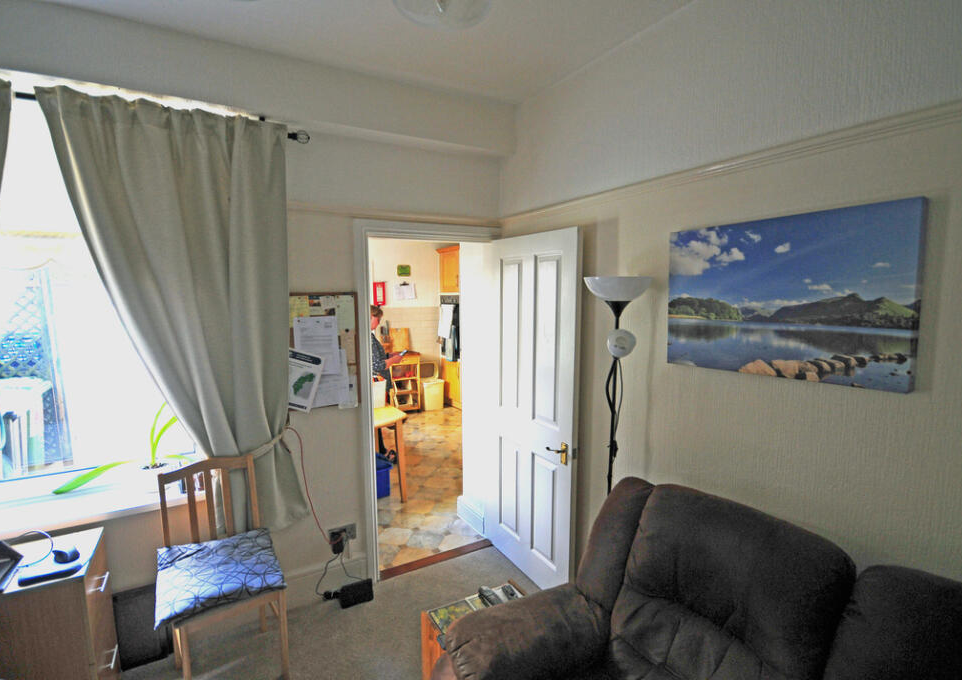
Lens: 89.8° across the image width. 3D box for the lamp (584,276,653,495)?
[{"bbox_3d":[0.542,0.598,1.987,0.280,1.710,0.280,-4,6,-29],"label":"lamp"}]

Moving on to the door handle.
[{"bbox_3d":[0.387,0.570,2.462,0.055,0.112,0.125,-4,6,-29],"label":"door handle"}]

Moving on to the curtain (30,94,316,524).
[{"bbox_3d":[-1.269,-0.017,2.133,0.920,1.930,0.180,-4,6,-29],"label":"curtain"}]

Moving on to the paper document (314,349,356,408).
[{"bbox_3d":[-0.798,0.204,2.515,0.213,0.300,0.008,-4,6,-29],"label":"paper document"}]

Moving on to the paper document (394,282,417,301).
[{"bbox_3d":[-1.118,-0.697,7.025,0.310,0.235,0.012,-4,6,-29],"label":"paper document"}]

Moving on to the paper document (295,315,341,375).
[{"bbox_3d":[-0.836,0.035,2.478,0.212,0.303,0.008,-4,6,-29],"label":"paper document"}]

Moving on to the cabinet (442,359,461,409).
[{"bbox_3d":[-0.199,0.602,7.300,0.560,0.660,0.620,-4,6,-29],"label":"cabinet"}]

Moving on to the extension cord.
[{"bbox_3d":[-0.694,1.358,2.577,0.250,0.090,0.075,-4,6,-29],"label":"extension cord"}]

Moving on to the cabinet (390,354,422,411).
[{"bbox_3d":[-1.127,0.595,6.816,0.400,0.800,0.420,-4,6,-29],"label":"cabinet"}]

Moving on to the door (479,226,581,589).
[{"bbox_3d":[0.276,0.397,2.735,0.045,1.940,0.775,-4,6,-29],"label":"door"}]

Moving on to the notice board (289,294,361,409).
[{"bbox_3d":[-0.846,0.059,2.491,0.440,0.605,0.018,-4,6,-29],"label":"notice board"}]

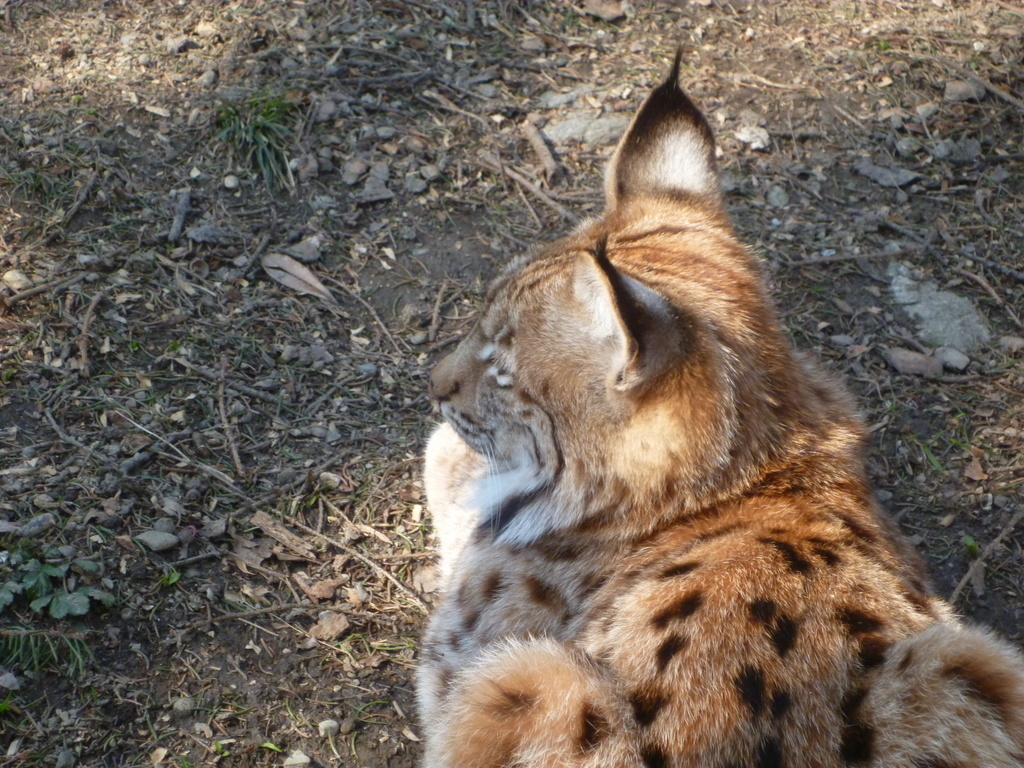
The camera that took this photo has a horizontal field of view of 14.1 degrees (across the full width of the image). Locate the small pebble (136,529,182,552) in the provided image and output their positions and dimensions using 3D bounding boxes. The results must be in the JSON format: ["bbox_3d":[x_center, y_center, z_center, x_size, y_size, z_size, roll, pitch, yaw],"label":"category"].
[{"bbox_3d":[-0.269,0.120,3.147,0.033,0.014,0.019,0,42,0],"label":"small pebble"}]

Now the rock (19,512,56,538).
[{"bbox_3d":[-0.406,0.122,3.548,0.036,0.012,0.013,-26,47,-28],"label":"rock"}]

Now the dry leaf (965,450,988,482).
[{"bbox_3d":[0.360,0.063,3.211,0.019,0.012,0.037,0,42,0],"label":"dry leaf"}]

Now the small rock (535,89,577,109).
[{"bbox_3d":[0.039,-0.245,3.554,0.036,0.010,0.025,0,42,0],"label":"small rock"}]

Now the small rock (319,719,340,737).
[{"bbox_3d":[-0.132,0.249,3.004,0.016,0.012,0.014,0,42,0],"label":"small rock"}]

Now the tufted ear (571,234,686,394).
[{"bbox_3d":[0.088,-0.052,3.100,0.058,0.105,0.066,-19,39,5],"label":"tufted ear"}]

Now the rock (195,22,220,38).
[{"bbox_3d":[-0.284,-0.330,3.861,0.024,0.010,0.014,0,43,0],"label":"rock"}]

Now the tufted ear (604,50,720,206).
[{"bbox_3d":[0.104,-0.177,2.870,0.068,0.112,0.045,-1,14,-30],"label":"tufted ear"}]

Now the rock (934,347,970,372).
[{"bbox_3d":[0.375,-0.021,3.528,0.030,0.013,0.022,0,43,0],"label":"rock"}]

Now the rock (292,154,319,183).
[{"bbox_3d":[-0.185,-0.193,3.712,0.023,0.015,0.025,0,43,0],"label":"rock"}]

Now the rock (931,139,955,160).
[{"bbox_3d":[0.412,-0.224,3.960,0.020,0.014,0.027,14,42,16],"label":"rock"}]

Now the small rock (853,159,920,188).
[{"bbox_3d":[0.314,-0.177,3.476,0.057,0.014,0.030,14,44,15],"label":"small rock"}]

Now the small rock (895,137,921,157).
[{"bbox_3d":[0.380,-0.227,3.963,0.025,0.014,0.021,25,46,26],"label":"small rock"}]

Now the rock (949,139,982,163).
[{"bbox_3d":[0.433,-0.223,3.958,0.030,0.015,0.029,0,40,0],"label":"rock"}]

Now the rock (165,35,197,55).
[{"bbox_3d":[-0.288,-0.295,3.607,0.030,0.014,0.019,0,42,0],"label":"rock"}]

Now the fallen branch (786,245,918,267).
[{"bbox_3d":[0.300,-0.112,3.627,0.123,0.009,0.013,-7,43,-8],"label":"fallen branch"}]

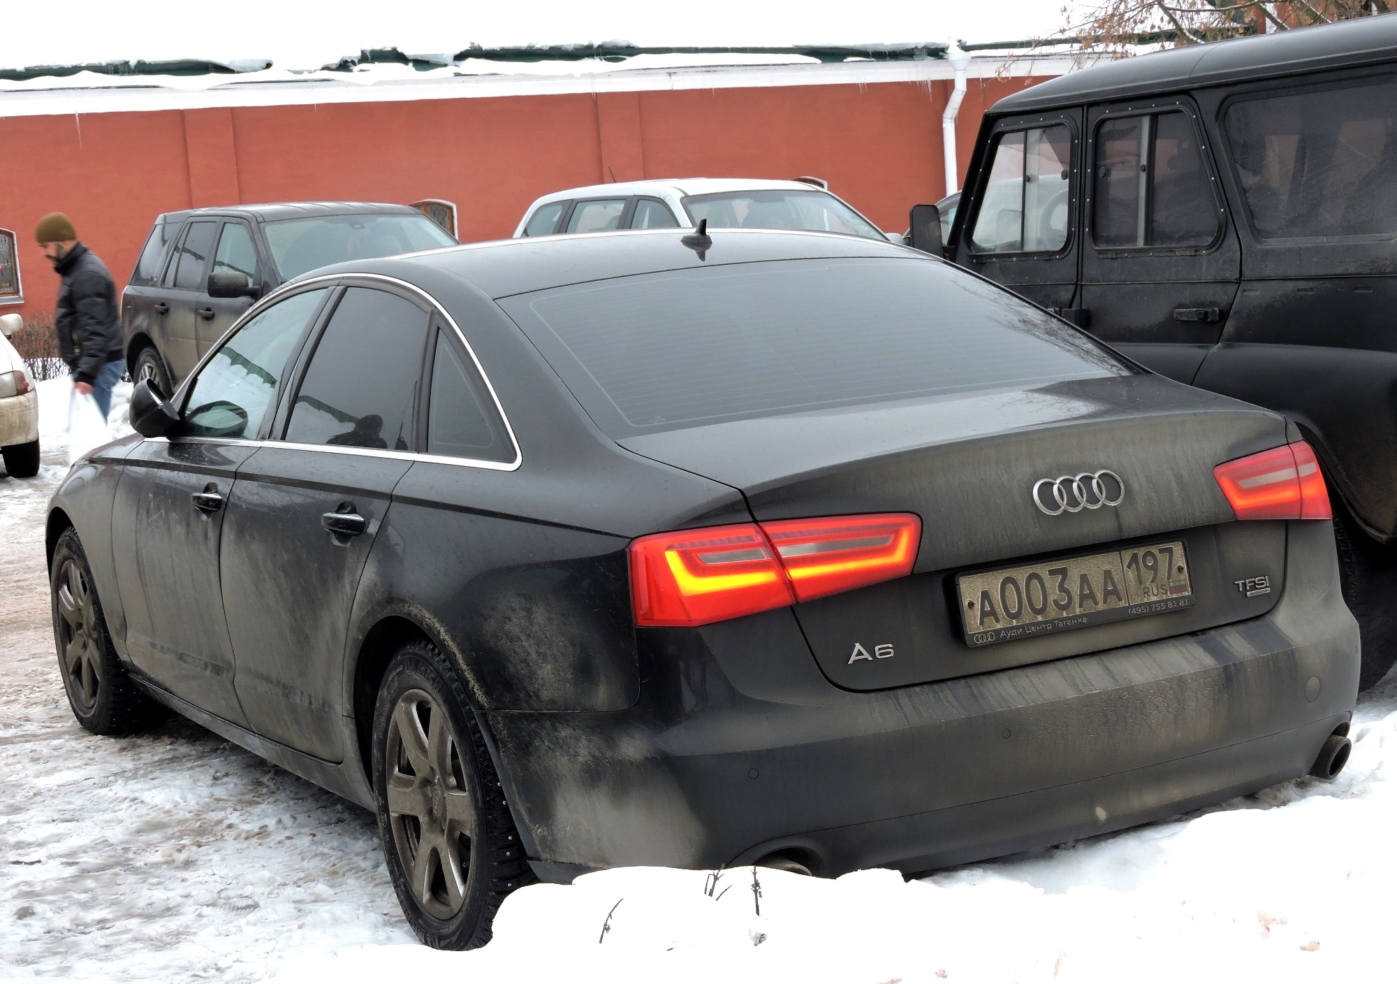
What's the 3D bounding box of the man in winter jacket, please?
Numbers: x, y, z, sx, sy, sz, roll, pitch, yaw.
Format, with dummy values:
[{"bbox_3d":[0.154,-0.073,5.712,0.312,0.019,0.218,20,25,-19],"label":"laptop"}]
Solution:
[{"bbox_3d":[-3.287,-0.663,11.000,0.520,1.740,0.520,-5,6,-10],"label":"man in winter jacket"}]

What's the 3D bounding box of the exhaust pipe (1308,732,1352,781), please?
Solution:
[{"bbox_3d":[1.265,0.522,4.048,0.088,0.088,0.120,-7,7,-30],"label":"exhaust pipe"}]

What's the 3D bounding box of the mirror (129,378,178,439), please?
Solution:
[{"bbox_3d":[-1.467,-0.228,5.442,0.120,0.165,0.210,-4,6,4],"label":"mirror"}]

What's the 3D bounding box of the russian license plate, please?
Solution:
[{"bbox_3d":[0.683,0.173,3.626,0.530,0.130,0.020,-7,0,-30],"label":"russian license plate"}]

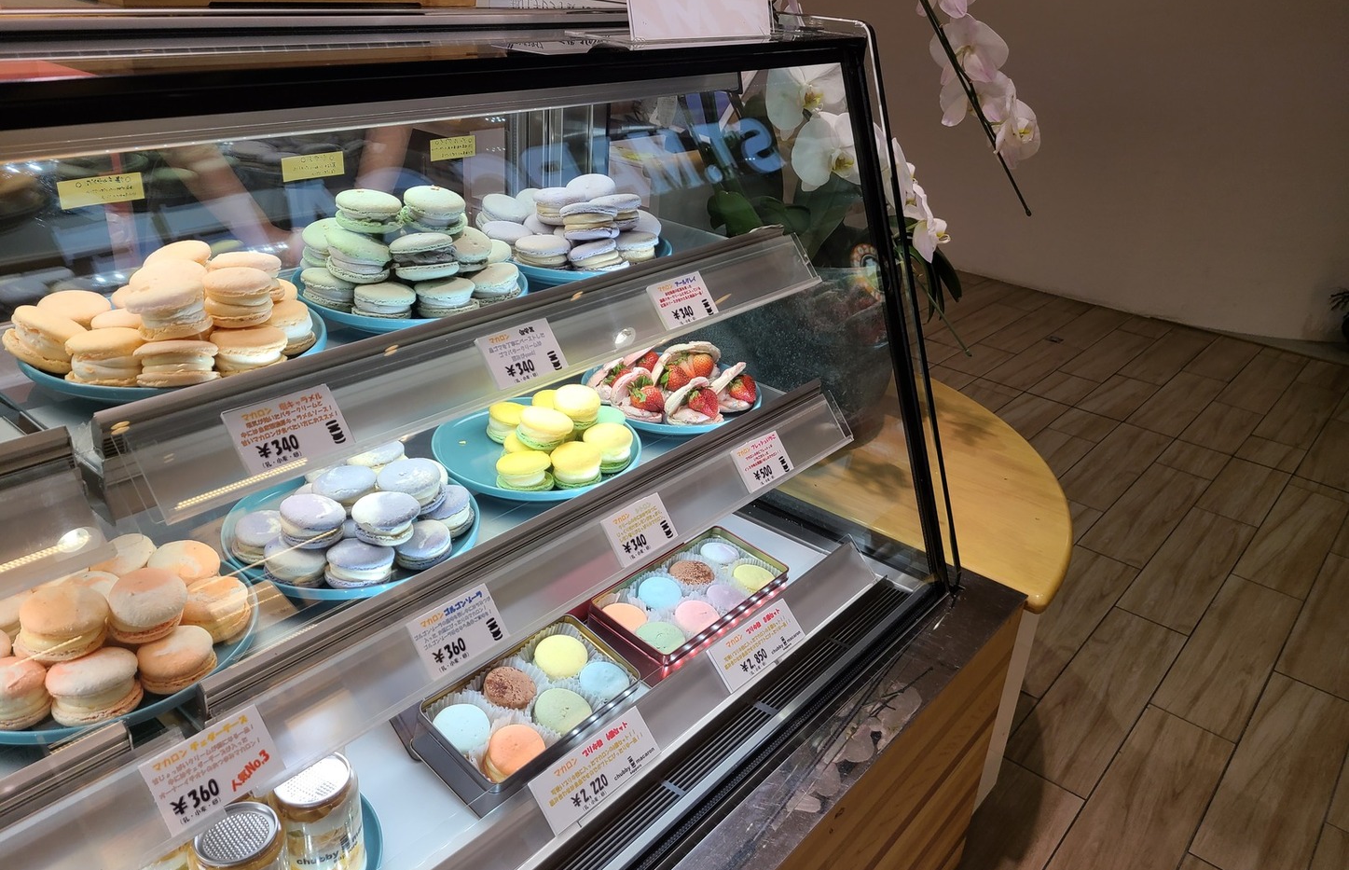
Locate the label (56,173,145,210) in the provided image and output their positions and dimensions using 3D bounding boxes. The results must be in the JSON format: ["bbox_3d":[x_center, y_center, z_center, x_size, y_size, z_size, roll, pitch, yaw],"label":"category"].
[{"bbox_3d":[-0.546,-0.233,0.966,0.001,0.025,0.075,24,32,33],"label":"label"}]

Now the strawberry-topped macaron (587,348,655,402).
[{"bbox_3d":[-0.064,-0.071,1.222,0.068,0.056,0.072,24,32,33],"label":"strawberry-topped macaron"}]

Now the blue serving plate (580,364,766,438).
[{"bbox_3d":[-0.004,-0.049,1.253,0.224,0.022,0.224,4,26,-2],"label":"blue serving plate"}]

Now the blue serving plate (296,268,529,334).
[{"bbox_3d":[-0.252,-0.140,0.981,0.224,0.022,0.224,4,26,-2],"label":"blue serving plate"}]

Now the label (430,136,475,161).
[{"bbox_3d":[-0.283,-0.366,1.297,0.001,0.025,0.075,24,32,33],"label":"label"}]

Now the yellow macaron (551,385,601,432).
[{"bbox_3d":[-0.106,-0.030,1.107,0.052,0.029,0.052,4,36,-3],"label":"yellow macaron"}]

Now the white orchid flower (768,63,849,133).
[{"bbox_3d":[0.170,-0.424,1.260,0.110,0.105,0.050,-3,27,-14],"label":"white orchid flower"}]

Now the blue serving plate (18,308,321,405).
[{"bbox_3d":[-0.400,-0.073,0.821,0.224,0.022,0.224,4,26,-2],"label":"blue serving plate"}]

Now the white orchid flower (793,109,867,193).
[{"bbox_3d":[0.199,-0.348,1.247,0.110,0.100,0.050,-2,27,-13],"label":"white orchid flower"}]

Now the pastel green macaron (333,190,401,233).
[{"bbox_3d":[-0.284,-0.208,0.940,0.061,0.030,0.061,28,31,32],"label":"pastel green macaron"}]

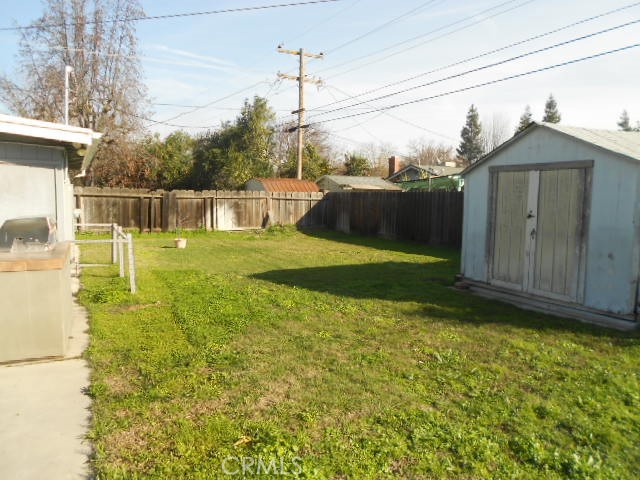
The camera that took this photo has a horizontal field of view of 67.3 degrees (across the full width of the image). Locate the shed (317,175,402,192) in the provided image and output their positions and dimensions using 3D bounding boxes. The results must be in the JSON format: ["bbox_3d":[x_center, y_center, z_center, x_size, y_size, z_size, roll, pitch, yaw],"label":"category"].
[{"bbox_3d":[3.297,-3.908,42.717,5.800,3.450,4.800,-2,6,-26],"label":"shed"}]

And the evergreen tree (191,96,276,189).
[{"bbox_3d":[-5.247,-4.866,29.189,5.383,7.526,5.383,1,5,0],"label":"evergreen tree"}]

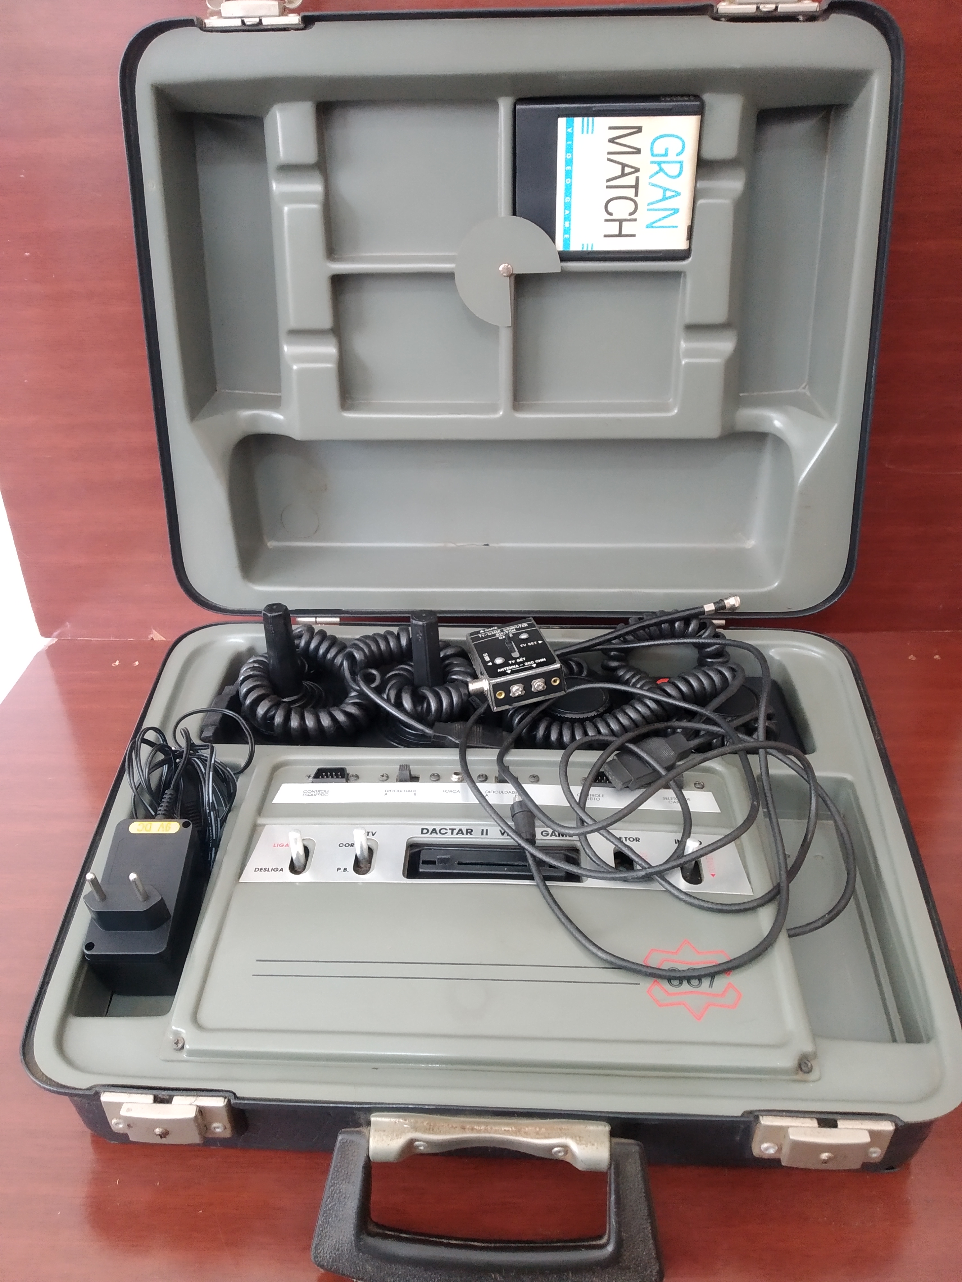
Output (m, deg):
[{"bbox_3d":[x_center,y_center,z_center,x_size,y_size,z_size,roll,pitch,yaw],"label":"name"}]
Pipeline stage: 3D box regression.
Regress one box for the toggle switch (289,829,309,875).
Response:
[{"bbox_3d":[-0.089,0.103,0.468,0.006,0.025,0.006,1,31,3],"label":"toggle switch"}]

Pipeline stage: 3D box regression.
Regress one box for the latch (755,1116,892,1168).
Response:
[{"bbox_3d":[0.133,0.196,0.376,0.050,0.022,0.011,1,34,3],"label":"latch"}]

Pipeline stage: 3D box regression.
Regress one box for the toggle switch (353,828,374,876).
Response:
[{"bbox_3d":[-0.058,0.103,0.467,0.006,0.025,0.006,1,31,3],"label":"toggle switch"}]

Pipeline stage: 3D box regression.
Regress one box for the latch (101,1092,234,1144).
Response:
[{"bbox_3d":[-0.126,0.193,0.388,0.050,0.022,0.011,1,34,3],"label":"latch"}]

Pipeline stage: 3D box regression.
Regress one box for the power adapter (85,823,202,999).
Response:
[{"bbox_3d":[-0.163,0.119,0.465,0.037,0.081,0.071,0,47,-2],"label":"power adapter"}]

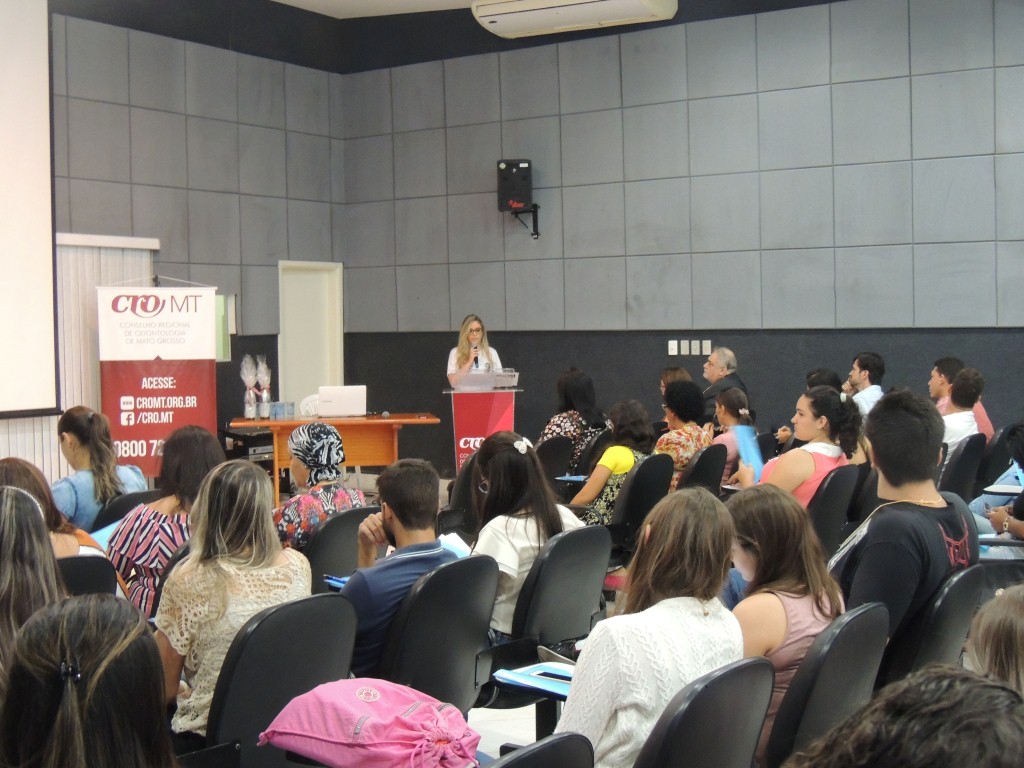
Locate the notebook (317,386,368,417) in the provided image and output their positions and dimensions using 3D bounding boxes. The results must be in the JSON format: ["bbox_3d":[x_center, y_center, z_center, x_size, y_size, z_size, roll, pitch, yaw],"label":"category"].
[{"bbox_3d":[-1.414,0.146,11.593,0.375,0.245,0.300,-1,3,-6],"label":"notebook"}]

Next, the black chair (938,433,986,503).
[{"bbox_3d":[2.174,0.714,7.521,0.600,0.880,0.560,1,3,34],"label":"black chair"}]

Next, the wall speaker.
[{"bbox_3d":[0.026,-1.813,12.700,0.310,0.480,0.280,-1,8,6],"label":"wall speaker"}]

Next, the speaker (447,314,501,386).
[{"bbox_3d":[-0.302,0.234,11.211,0.460,1.590,0.320,-1,3,0],"label":"speaker"}]

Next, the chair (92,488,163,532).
[{"bbox_3d":[-1.684,0.860,5.699,0.600,0.880,0.560,1,3,34],"label":"chair"}]

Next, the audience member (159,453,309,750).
[{"bbox_3d":[-0.782,0.785,3.529,0.750,1.220,0.480,2,4,43],"label":"audience member"}]

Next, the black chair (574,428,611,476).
[{"bbox_3d":[0.289,0.713,8.176,0.600,0.880,0.560,1,3,34],"label":"black chair"}]

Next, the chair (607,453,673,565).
[{"bbox_3d":[0.402,0.779,6.734,0.600,0.880,0.560,1,3,34],"label":"chair"}]

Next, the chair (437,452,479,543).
[{"bbox_3d":[-0.319,0.765,7.348,0.600,0.890,0.560,1,3,33],"label":"chair"}]

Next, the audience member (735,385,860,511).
[{"bbox_3d":[1.062,0.624,6.085,0.780,1.230,0.500,1,3,34],"label":"audience member"}]

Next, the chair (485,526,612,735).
[{"bbox_3d":[-0.050,0.892,4.465,0.600,0.880,0.560,1,3,34],"label":"chair"}]

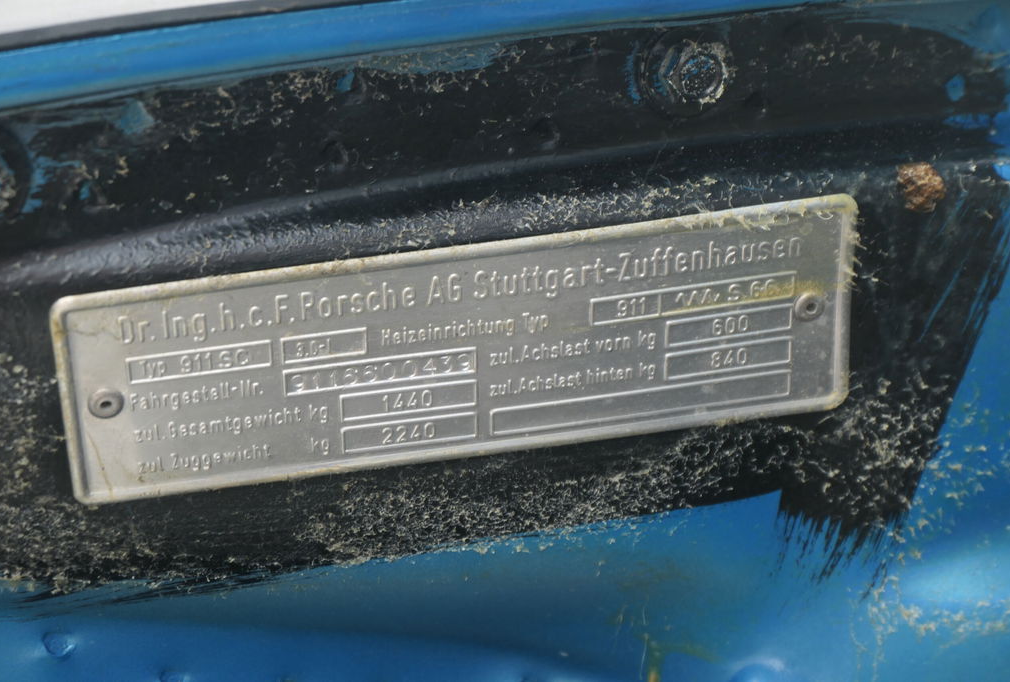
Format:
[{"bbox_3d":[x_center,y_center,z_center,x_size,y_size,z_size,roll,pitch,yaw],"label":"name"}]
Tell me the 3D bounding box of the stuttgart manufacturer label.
[{"bbox_3d":[-0.005,0.002,0.303,0.130,0.038,0.003,-7,27,-9],"label":"stuttgart manufacturer label"}]

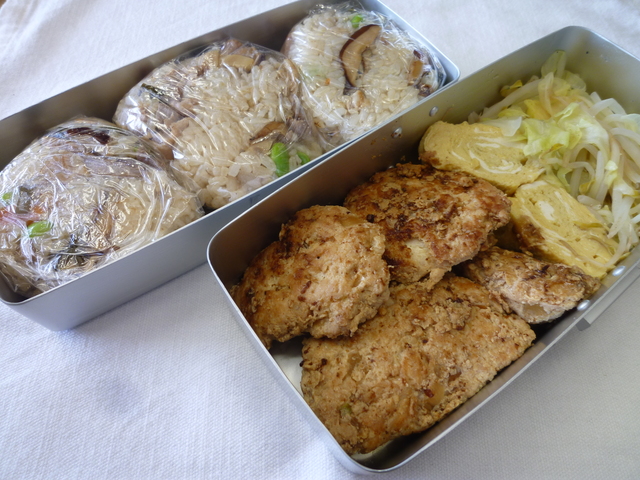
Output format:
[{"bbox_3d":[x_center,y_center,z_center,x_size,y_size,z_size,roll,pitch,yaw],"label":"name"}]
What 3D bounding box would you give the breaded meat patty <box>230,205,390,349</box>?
[{"bbox_3d":[-0.004,0.017,0.186,0.059,0.022,0.052,-39,66,-7],"label":"breaded meat patty"}]

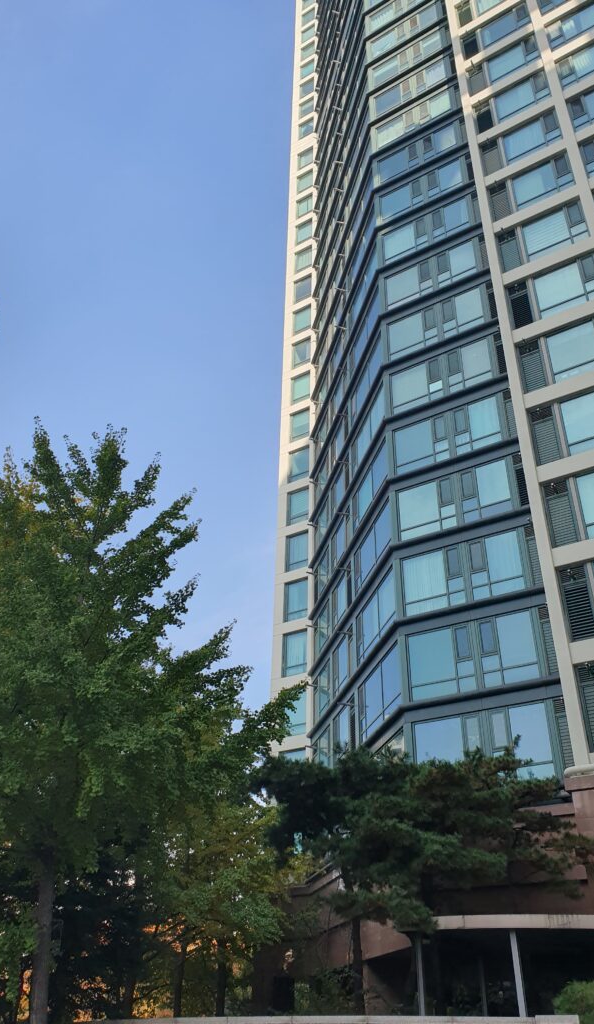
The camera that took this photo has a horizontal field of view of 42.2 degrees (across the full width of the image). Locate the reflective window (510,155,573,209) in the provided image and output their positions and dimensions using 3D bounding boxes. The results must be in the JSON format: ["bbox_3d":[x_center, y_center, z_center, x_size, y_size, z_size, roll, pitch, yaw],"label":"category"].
[{"bbox_3d":[10.053,-13.369,31.444,2.333,2.165,0.200,-18,-37,27],"label":"reflective window"}]

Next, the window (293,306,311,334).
[{"bbox_3d":[0.408,-13.111,52.889,1.495,2.265,0.200,-18,-37,27],"label":"window"}]

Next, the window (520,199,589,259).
[{"bbox_3d":[9.991,-10.789,29.818,2.333,2.165,0.200,-18,-37,27],"label":"window"}]

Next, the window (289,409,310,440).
[{"bbox_3d":[0.161,-5.573,48.928,1.500,2.120,0.200,-18,-37,27],"label":"window"}]

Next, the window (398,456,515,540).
[{"bbox_3d":[5.728,-0.473,28.220,4.400,2.220,0.200,-18,-37,27],"label":"window"}]

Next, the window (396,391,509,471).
[{"bbox_3d":[5.864,-3.020,29.850,4.560,2.174,0.200,-18,-37,27],"label":"window"}]

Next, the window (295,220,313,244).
[{"bbox_3d":[0.578,-21.491,59.124,1.500,2.120,0.200,-18,-37,27],"label":"window"}]

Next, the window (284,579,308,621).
[{"bbox_3d":[0.021,4.798,41.664,1.495,2.265,0.200,-18,-37,27],"label":"window"}]

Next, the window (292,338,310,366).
[{"bbox_3d":[0.353,-10.553,51.285,1.495,2.265,0.200,-18,-37,27],"label":"window"}]

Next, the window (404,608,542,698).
[{"bbox_3d":[5.733,4.743,25.348,4.483,2.226,0.200,-18,-37,27],"label":"window"}]

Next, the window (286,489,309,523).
[{"bbox_3d":[0.199,-0.259,45.640,1.525,2.165,0.200,-18,-37,27],"label":"window"}]

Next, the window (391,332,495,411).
[{"bbox_3d":[5.920,-5.578,31.453,4.560,2.174,0.200,-18,-37,27],"label":"window"}]

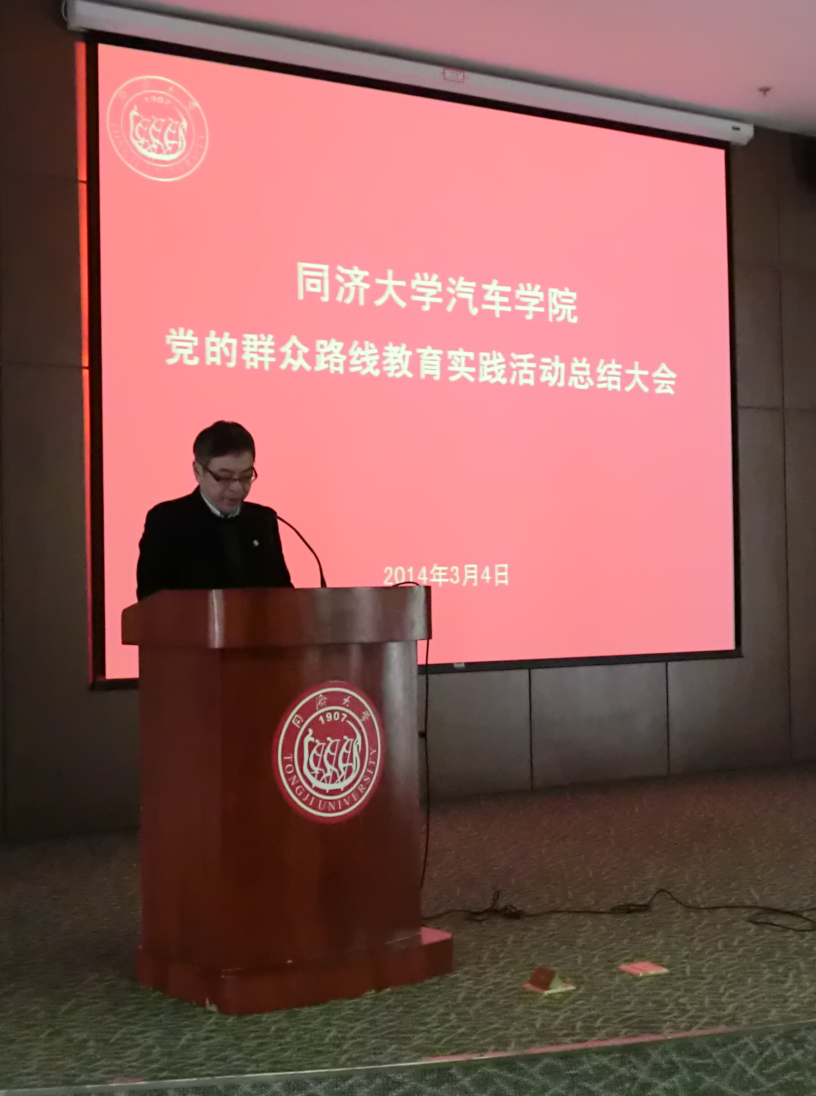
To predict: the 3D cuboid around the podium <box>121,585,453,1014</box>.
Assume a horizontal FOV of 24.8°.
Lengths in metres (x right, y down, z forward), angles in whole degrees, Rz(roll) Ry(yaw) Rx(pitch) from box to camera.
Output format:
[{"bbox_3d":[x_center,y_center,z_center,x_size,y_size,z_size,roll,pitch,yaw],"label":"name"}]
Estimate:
[{"bbox_3d":[-0.337,0.693,5.517,0.865,1.150,0.690,0,-2,-39],"label":"podium"}]

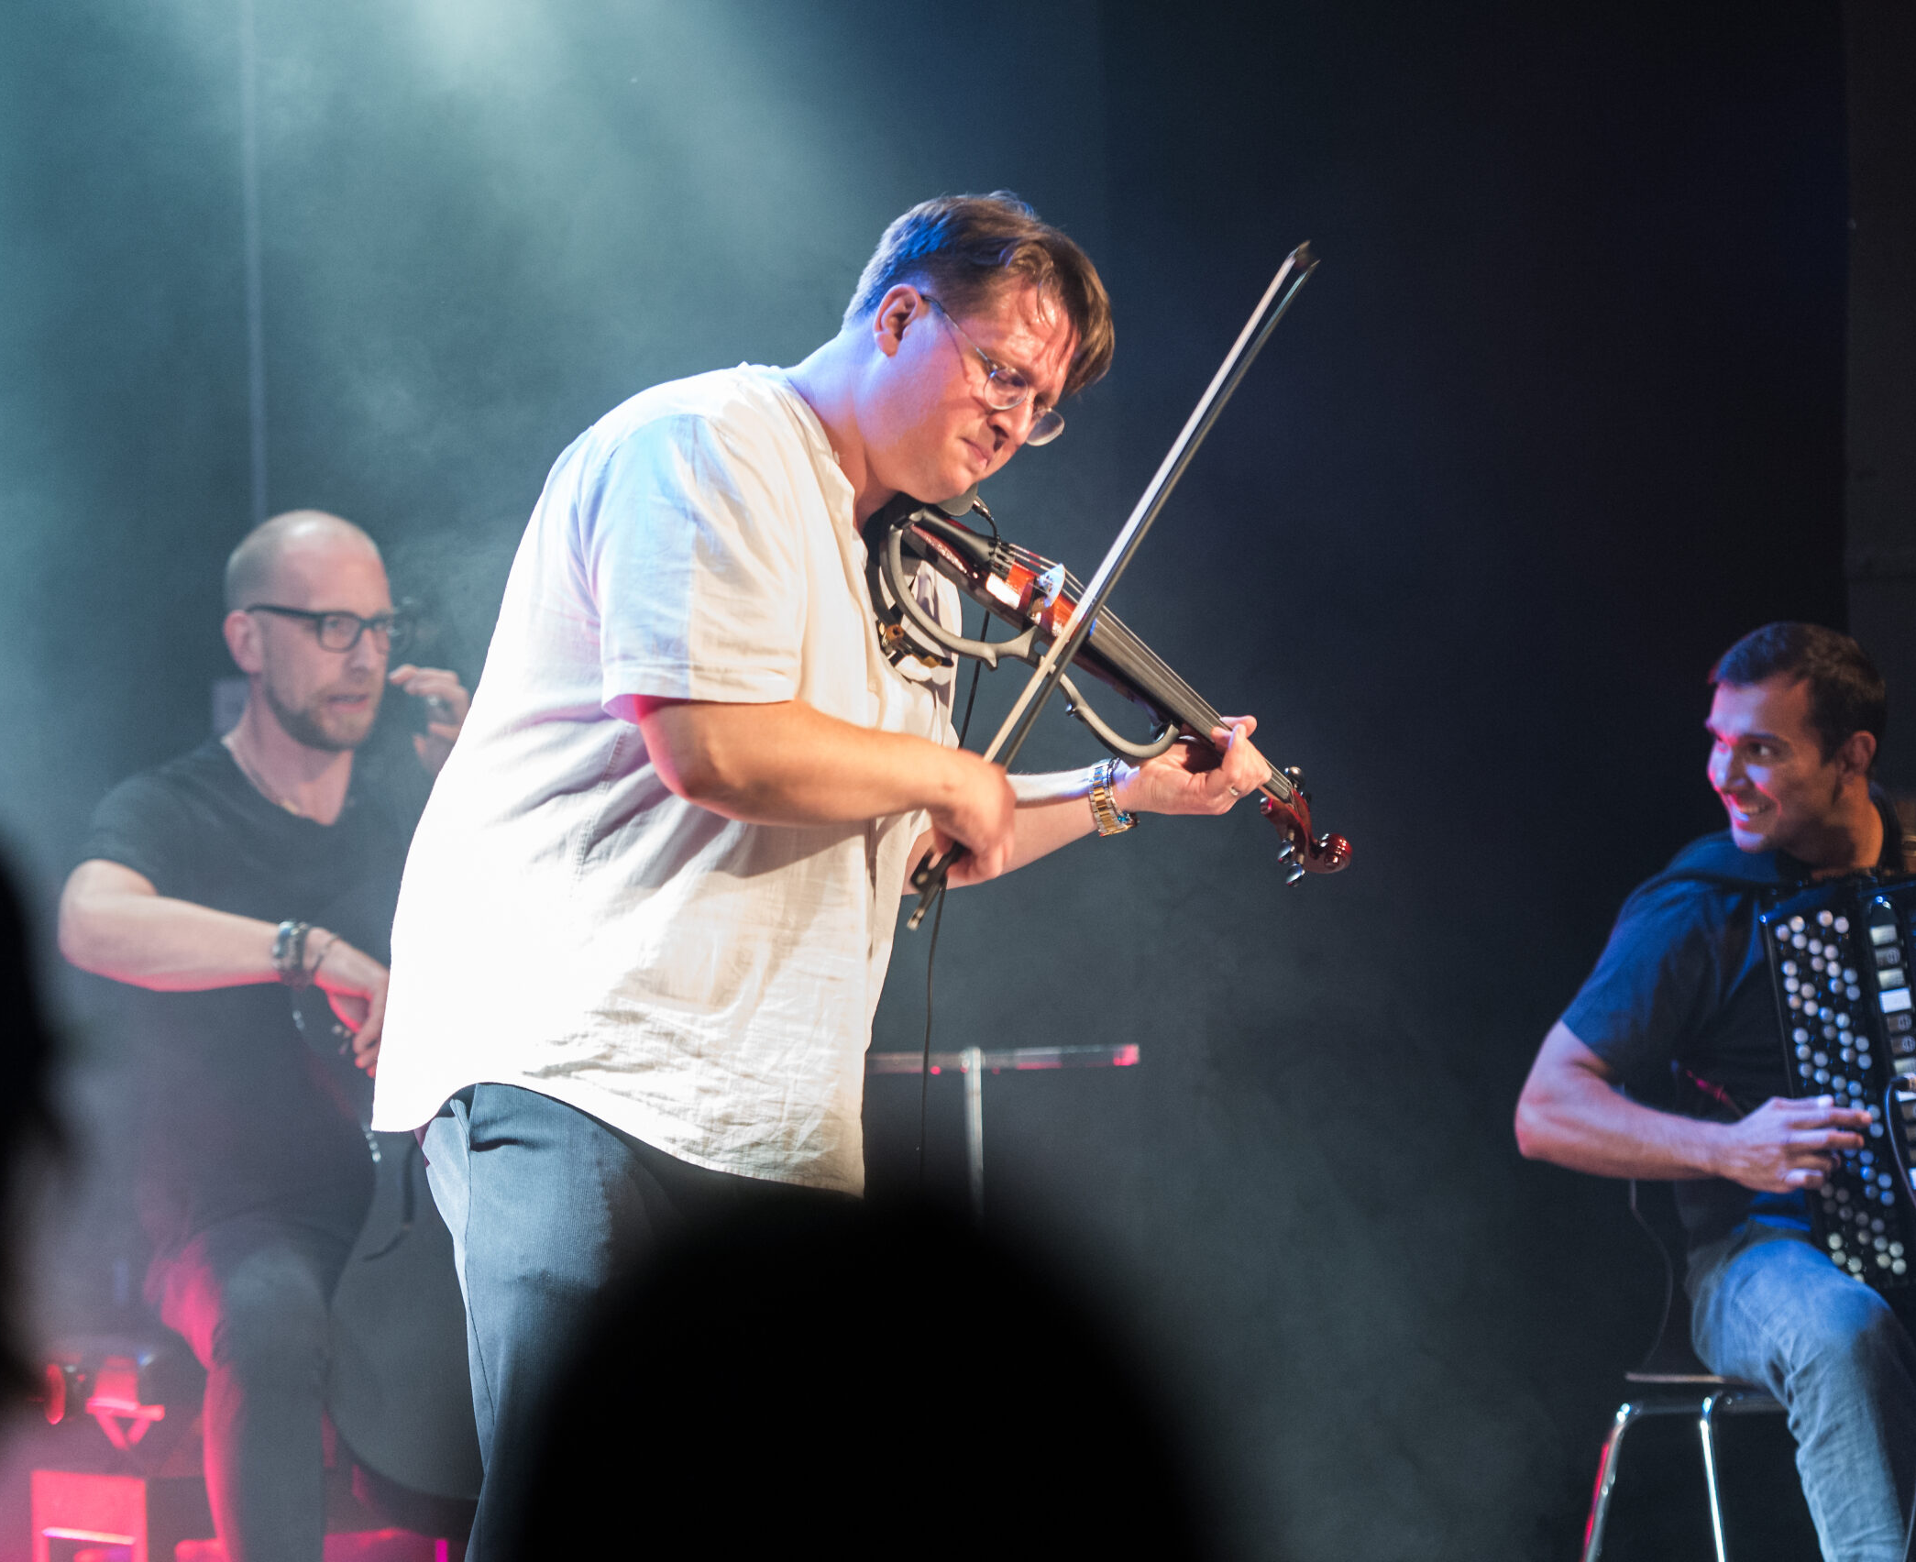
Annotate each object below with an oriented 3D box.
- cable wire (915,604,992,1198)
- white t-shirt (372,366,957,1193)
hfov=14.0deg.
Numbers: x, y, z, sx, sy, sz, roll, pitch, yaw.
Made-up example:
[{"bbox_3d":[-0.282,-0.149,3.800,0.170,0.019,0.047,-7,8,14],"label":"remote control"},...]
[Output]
[{"bbox_3d":[-0.004,0.104,7.250,0.070,0.560,0.050,0,-3,0],"label":"cable wire"},{"bbox_3d":[-0.273,-0.001,7.200,0.470,0.750,0.560,-2,-4,25],"label":"white t-shirt"}]

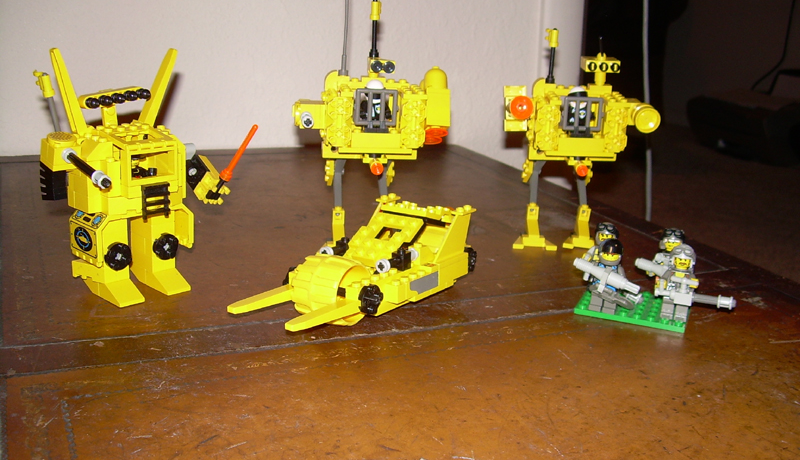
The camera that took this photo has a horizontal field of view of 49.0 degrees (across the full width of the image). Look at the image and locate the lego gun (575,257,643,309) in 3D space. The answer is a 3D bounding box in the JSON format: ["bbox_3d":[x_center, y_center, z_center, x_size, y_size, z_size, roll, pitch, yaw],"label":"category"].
[{"bbox_3d":[0.119,0.029,0.506,0.042,0.018,0.012,23,23,17],"label":"lego gun"}]

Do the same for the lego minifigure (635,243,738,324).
[{"bbox_3d":[0.165,0.033,0.503,0.052,0.046,0.022,9,18,22],"label":"lego minifigure"}]

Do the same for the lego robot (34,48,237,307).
[{"bbox_3d":[-0.155,-0.035,0.530,0.122,0.147,0.080,-14,23,-42],"label":"lego robot"}]

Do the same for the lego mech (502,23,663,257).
[{"bbox_3d":[0.122,-0.062,0.626,0.101,0.158,0.092,1,17,-2],"label":"lego mech"}]

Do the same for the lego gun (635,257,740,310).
[{"bbox_3d":[0.163,0.033,0.498,0.053,0.021,0.012,9,18,22],"label":"lego gun"}]

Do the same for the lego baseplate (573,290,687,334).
[{"bbox_3d":[0.144,0.047,0.536,0.064,0.005,0.048,9,18,22],"label":"lego baseplate"}]

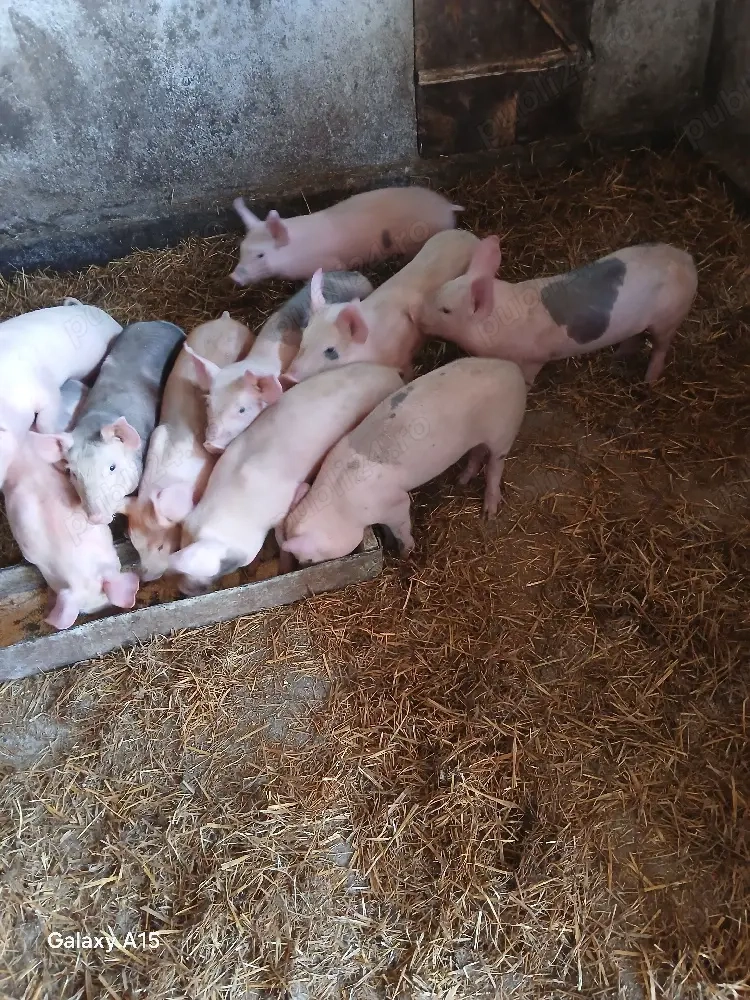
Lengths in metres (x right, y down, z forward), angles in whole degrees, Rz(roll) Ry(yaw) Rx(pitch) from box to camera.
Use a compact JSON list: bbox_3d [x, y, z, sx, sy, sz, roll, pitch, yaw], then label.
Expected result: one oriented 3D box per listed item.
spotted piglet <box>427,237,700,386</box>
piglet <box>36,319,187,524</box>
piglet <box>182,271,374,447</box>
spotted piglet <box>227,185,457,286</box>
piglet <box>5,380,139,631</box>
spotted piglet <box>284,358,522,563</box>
[{"bbox_3d":[0.525,-0.547,2.272,0.776,0.410,0.220,-4,40,2],"label":"spotted piglet"},{"bbox_3d":[-0.594,-0.160,1.951,0.220,0.410,0.721,-4,40,2],"label":"piglet"},{"bbox_3d":[-0.229,-0.328,2.097,0.220,0.420,0.765,14,44,22],"label":"piglet"},{"bbox_3d":[-0.099,-0.874,2.722,0.805,0.420,0.220,-10,40,-5],"label":"spotted piglet"},{"bbox_3d":[-0.712,-0.035,1.827,0.230,0.400,0.617,-13,41,-9],"label":"piglet"},{"bbox_3d":[0.074,-0.088,1.787,0.635,0.410,0.220,-23,43,-19],"label":"spotted piglet"}]

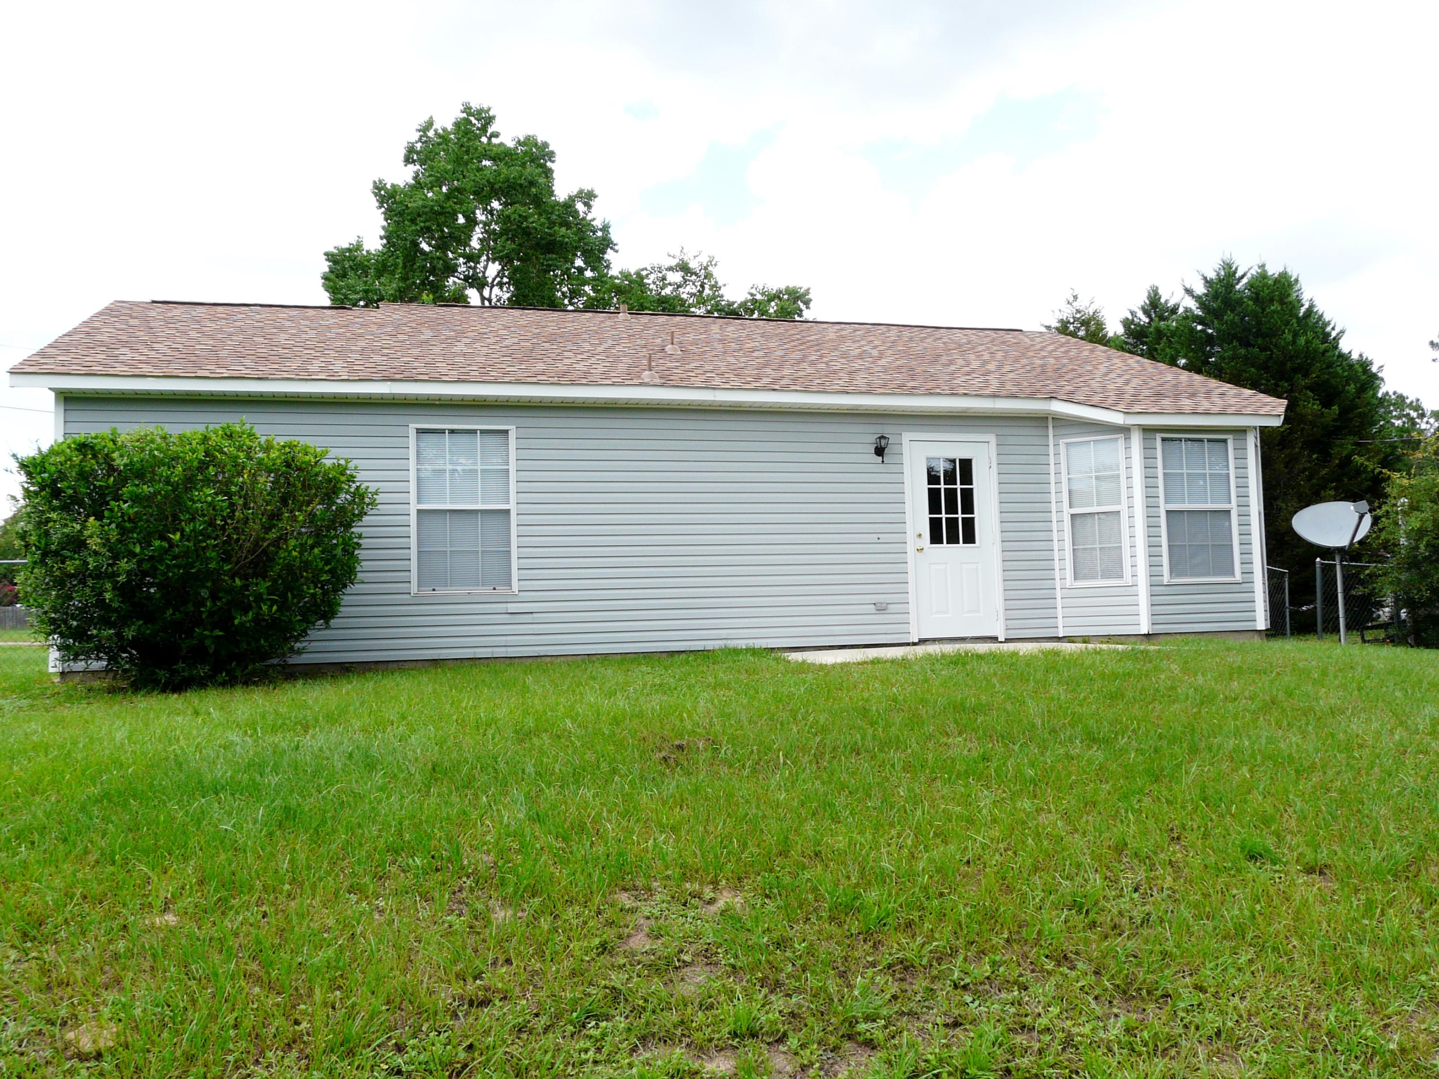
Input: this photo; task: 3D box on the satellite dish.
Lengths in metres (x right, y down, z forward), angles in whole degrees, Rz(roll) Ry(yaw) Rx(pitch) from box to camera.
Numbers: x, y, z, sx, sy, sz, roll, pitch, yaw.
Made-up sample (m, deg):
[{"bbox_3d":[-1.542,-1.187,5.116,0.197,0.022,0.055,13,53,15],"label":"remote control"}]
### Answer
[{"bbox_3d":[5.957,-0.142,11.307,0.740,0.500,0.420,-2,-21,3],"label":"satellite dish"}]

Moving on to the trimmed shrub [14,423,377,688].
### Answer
[{"bbox_3d":[-4.148,0.111,9.207,2.650,2.000,1.850,0,-4,-15],"label":"trimmed shrub"}]

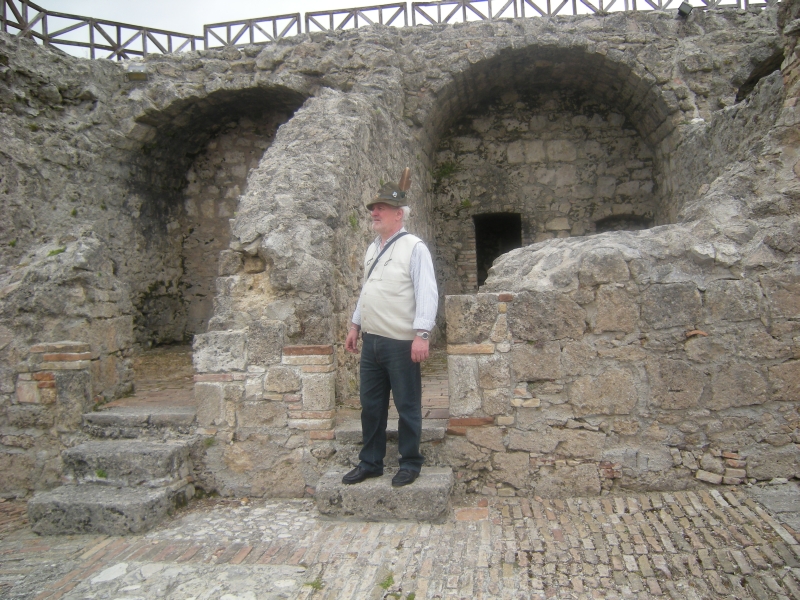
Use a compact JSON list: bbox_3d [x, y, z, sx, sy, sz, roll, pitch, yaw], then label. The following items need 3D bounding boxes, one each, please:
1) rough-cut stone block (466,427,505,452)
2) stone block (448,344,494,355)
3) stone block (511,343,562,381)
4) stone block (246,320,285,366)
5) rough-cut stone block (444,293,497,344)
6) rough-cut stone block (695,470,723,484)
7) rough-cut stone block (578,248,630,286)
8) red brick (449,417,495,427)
[{"bbox_3d":[0.539,0.837,4.049,0.209,0.135,0.200,-1,3,4],"label":"rough-cut stone block"},{"bbox_3d":[0.436,0.296,4.009,0.284,0.056,0.170,-1,3,4],"label":"stone block"},{"bbox_3d":[0.845,0.375,4.115,0.301,0.225,0.230,-2,3,4],"label":"stone block"},{"bbox_3d":[-0.846,0.268,4.178,0.239,0.290,0.220,0,3,0],"label":"stone block"},{"bbox_3d":[0.447,0.119,4.166,0.325,0.307,0.250,0,3,0],"label":"rough-cut stone block"},{"bbox_3d":[1.948,1.109,4.119,0.163,0.049,0.120,16,3,-1],"label":"rough-cut stone block"},{"bbox_3d":[1.291,-0.208,4.205,0.316,0.233,0.240,0,3,0],"label":"rough-cut stone block"},{"bbox_3d":[0.450,0.766,4.147,0.289,0.054,0.150,0,3,0],"label":"red brick"}]

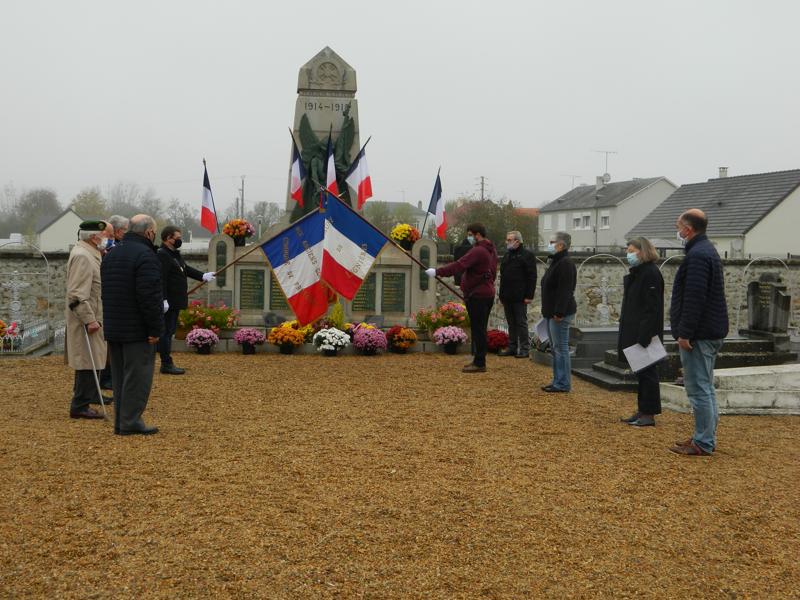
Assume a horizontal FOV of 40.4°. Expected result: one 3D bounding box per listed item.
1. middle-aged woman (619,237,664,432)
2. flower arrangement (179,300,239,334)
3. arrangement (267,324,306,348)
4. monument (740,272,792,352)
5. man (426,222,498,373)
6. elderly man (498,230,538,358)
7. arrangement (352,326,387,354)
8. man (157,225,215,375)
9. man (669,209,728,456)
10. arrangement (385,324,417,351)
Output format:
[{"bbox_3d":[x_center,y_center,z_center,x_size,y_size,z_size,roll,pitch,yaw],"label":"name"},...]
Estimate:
[{"bbox_3d":[2.106,0.263,9.380,0.390,1.610,0.500,1,3,10],"label":"middle-aged woman"},{"bbox_3d":[-2.680,0.252,15.200,0.840,0.490,0.420,1,3,-6],"label":"flower arrangement"},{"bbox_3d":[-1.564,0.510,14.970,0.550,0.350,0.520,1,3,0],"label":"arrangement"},{"bbox_3d":[4.184,0.117,12.400,0.220,0.860,1.020,1,3,-4],"label":"monument"},{"bbox_3d":[0.730,-0.030,12.900,0.840,1.770,0.520,1,3,1],"label":"man"},{"bbox_3d":[1.642,-0.076,15.050,0.360,1.760,0.540,-1,3,-42],"label":"elderly man"},{"bbox_3d":[-0.420,0.578,15.120,0.480,0.380,0.470,0,3,-5],"label":"arrangement"},{"bbox_3d":[-2.460,-0.006,12.400,0.600,1.701,0.520,2,3,19],"label":"man"},{"bbox_3d":[2.233,0.238,8.035,0.420,1.780,0.530,2,3,20],"label":"man"},{"bbox_3d":[0.025,0.572,15.250,0.430,0.380,0.420,0,3,-5],"label":"arrangement"}]

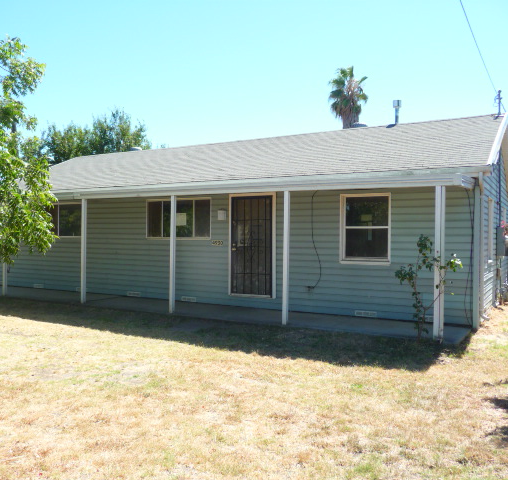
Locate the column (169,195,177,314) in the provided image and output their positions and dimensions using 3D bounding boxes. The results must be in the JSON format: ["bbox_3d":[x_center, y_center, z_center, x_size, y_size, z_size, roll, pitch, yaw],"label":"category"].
[{"bbox_3d":[-1.558,0.275,10.009,0.079,2.255,0.079,1,0,30],"label":"column"}]

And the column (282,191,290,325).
[{"bbox_3d":[0.551,0.299,8.777,0.079,2.250,0.079,1,0,30],"label":"column"}]

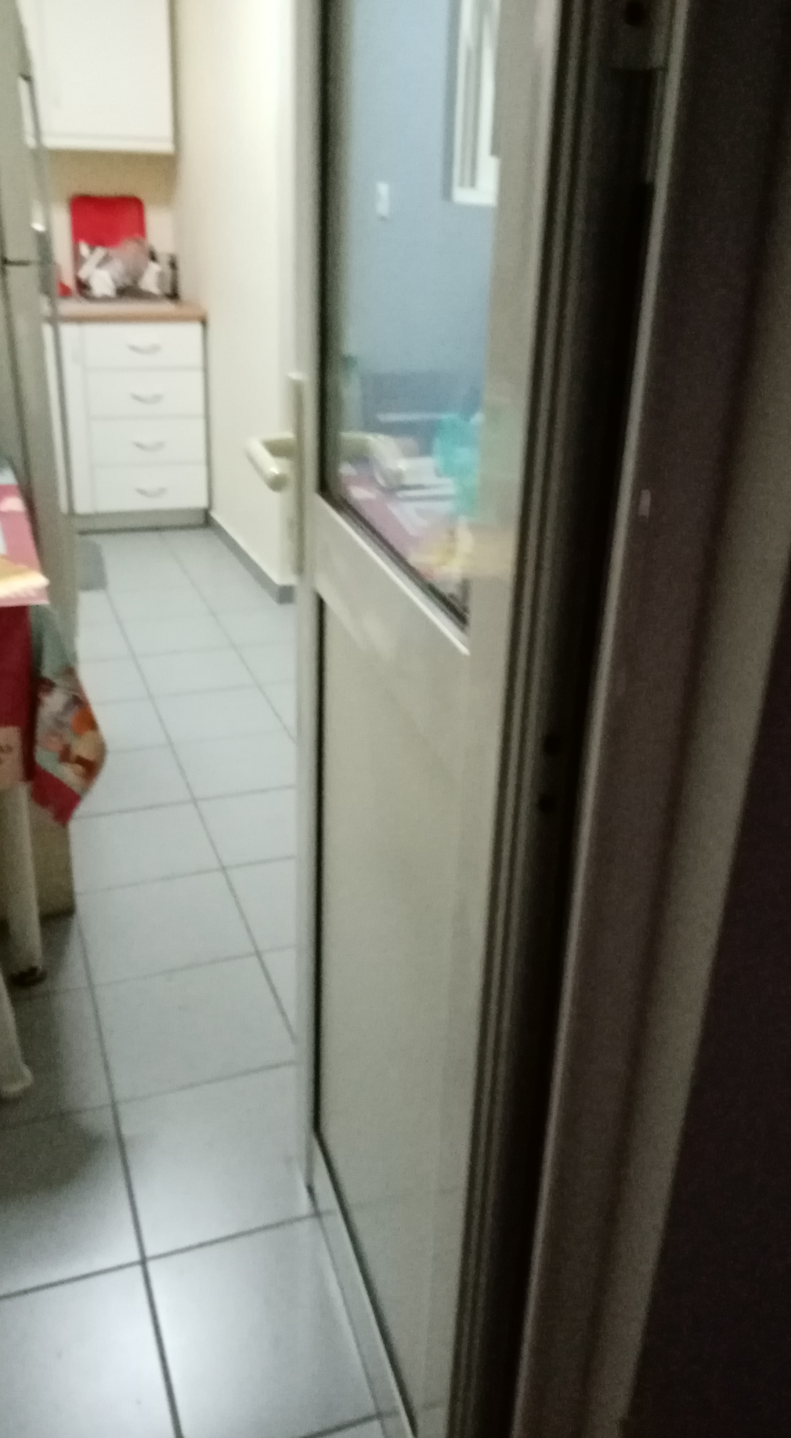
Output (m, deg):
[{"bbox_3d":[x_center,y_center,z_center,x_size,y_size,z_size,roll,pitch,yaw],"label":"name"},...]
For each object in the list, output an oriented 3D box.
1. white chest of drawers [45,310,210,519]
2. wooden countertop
[{"bbox_3d":[-1.133,-1.303,4.544,0.572,0.748,0.556,-7,28,-20],"label":"white chest of drawers"},{"bbox_3d":[-1.103,-1.653,4.371,0.581,0.035,0.581,-7,28,-20],"label":"wooden countertop"}]

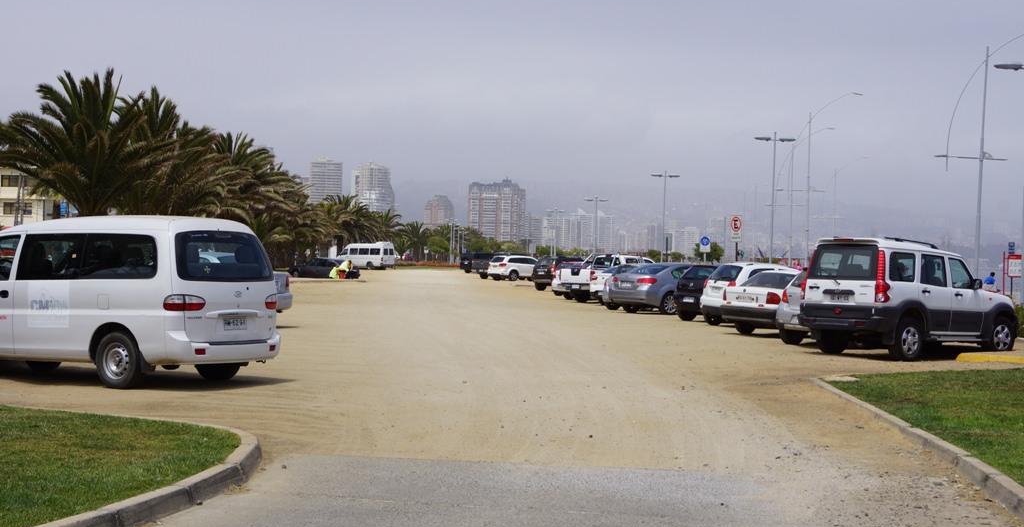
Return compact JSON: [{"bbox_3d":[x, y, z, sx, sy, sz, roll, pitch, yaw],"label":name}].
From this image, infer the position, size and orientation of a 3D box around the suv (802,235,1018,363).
[{"bbox_3d":[6.774,0.594,25.022,4.400,1.940,1.800,1,0,-42],"label":"suv"}]

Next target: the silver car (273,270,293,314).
[{"bbox_3d":[-6.679,0.463,29.566,4.300,1.450,1.690,2,0,23],"label":"silver car"}]

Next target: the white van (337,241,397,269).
[{"bbox_3d":[-14.174,-0.704,142.083,5.700,2.620,1.950,2,0,37],"label":"white van"}]

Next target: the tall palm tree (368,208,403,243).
[{"bbox_3d":[-17.035,-3.542,199.990,6.200,7.700,6.200,1,0,-1],"label":"tall palm tree"}]

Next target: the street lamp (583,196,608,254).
[{"bbox_3d":[8.214,-2.669,144.990,2.200,7.700,0.350,1,0,-4],"label":"street lamp"}]

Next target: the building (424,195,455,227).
[{"bbox_3d":[-75.725,-39.286,1545.000,24.000,65.600,22.000,2,0,28],"label":"building"}]

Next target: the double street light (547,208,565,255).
[{"bbox_3d":[5.411,-2.891,183.990,2.200,7.700,0.350,1,0,-4],"label":"double street light"}]

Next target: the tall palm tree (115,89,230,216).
[{"bbox_3d":[-15.035,-3.358,64.000,6.800,8.510,6.800,1,0,0],"label":"tall palm tree"}]

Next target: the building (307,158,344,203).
[{"bbox_3d":[-170.383,-51.905,1355.000,29.000,87.600,20.000,1,0,-14],"label":"building"}]

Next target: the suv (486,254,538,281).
[{"bbox_3d":[0.673,0.296,98.102,4.850,1.720,1.860,1,0,-42],"label":"suv"}]

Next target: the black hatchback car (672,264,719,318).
[{"bbox_3d":[6.032,0.796,38.403,4.100,1.460,1.700,1,0,-40],"label":"black hatchback car"}]

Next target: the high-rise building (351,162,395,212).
[{"bbox_3d":[-121.691,-47.532,1295.000,36.000,81.800,30.000,1,0,-5],"label":"high-rise building"}]

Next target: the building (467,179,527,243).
[{"bbox_3d":[-13.842,-41.347,1365.000,42.000,74.200,36.000,1,0,16],"label":"building"}]

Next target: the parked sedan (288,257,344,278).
[{"bbox_3d":[-12.010,0.295,95.000,4.400,1.430,1.700,1,0,20],"label":"parked sedan"}]

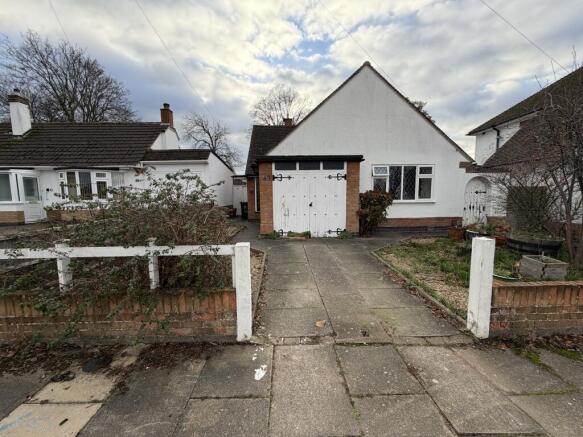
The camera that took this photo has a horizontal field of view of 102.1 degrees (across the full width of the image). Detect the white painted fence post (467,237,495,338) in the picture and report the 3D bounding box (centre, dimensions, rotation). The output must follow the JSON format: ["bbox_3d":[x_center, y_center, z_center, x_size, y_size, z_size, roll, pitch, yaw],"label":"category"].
[{"bbox_3d":[2.036,0.741,2.540,0.136,1.071,0.136,-1,5,-3],"label":"white painted fence post"}]

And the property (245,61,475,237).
[{"bbox_3d":[2.182,-2.874,11.427,8.900,5.990,10.350,0,5,0],"label":"property"}]

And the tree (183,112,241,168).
[{"bbox_3d":[-6.527,-4.498,19.692,4.641,7.982,4.641,0,5,0],"label":"tree"}]

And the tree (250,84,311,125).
[{"bbox_3d":[-1.211,-8.080,27.424,6.380,13.777,6.380,0,5,0],"label":"tree"}]

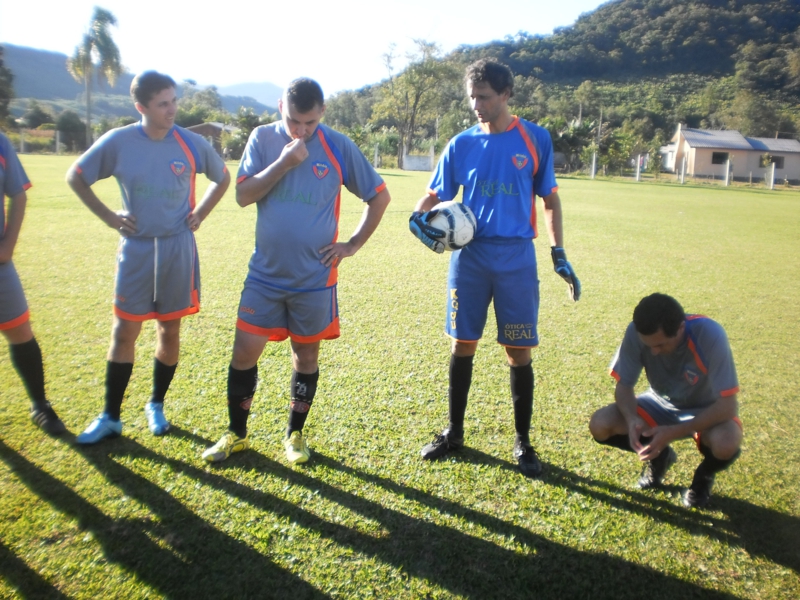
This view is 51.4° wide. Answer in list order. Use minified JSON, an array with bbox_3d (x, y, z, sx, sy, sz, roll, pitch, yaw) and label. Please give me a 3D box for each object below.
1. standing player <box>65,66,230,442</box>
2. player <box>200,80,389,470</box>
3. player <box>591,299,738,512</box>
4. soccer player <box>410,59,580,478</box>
[{"bbox_3d":[-1.217,-0.202,3.987,0.780,1.700,0.460,1,10,-8],"label":"standing player"},{"bbox_3d":[-0.450,-0.125,3.781,0.780,1.690,0.480,1,10,-7],"label":"player"},{"bbox_3d":[1.204,0.391,3.677,0.650,0.860,0.660,8,11,27],"label":"player"},{"bbox_3d":[0.447,-0.146,3.811,0.800,1.800,0.480,5,10,14],"label":"soccer player"}]

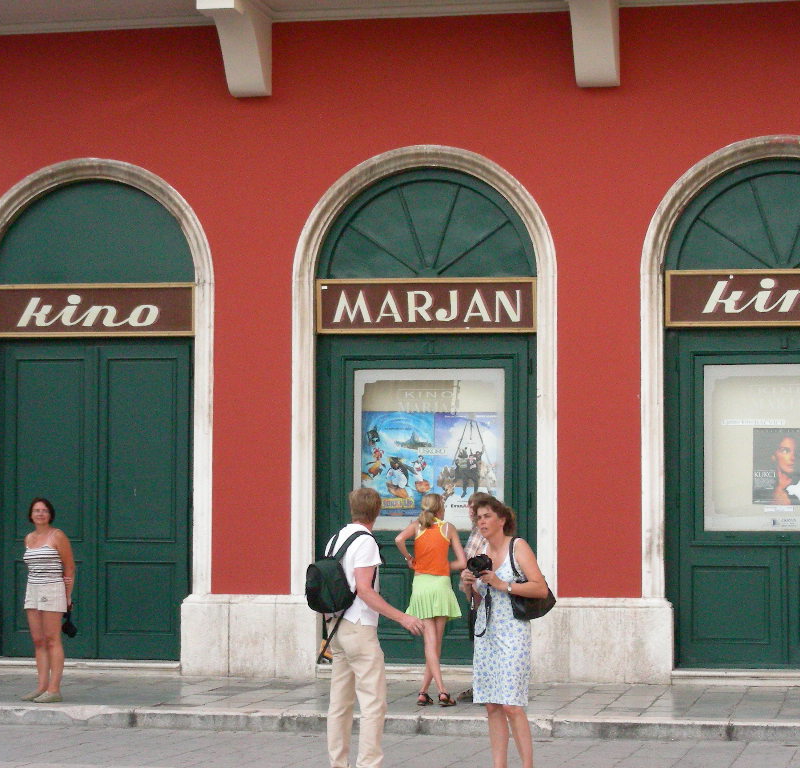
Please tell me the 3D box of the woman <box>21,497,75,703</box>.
[{"bbox_3d":[-2.885,1.749,19.074,0.410,1.643,0.300,-1,-3,28],"label":"woman"}]

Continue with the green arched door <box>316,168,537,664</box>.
[{"bbox_3d":[0.243,0.282,21.450,2.094,4.566,0.150,-1,-3,12],"label":"green arched door"}]

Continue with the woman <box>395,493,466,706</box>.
[{"bbox_3d":[0.253,1.722,18.798,0.540,1.680,0.340,-1,-3,18],"label":"woman"}]

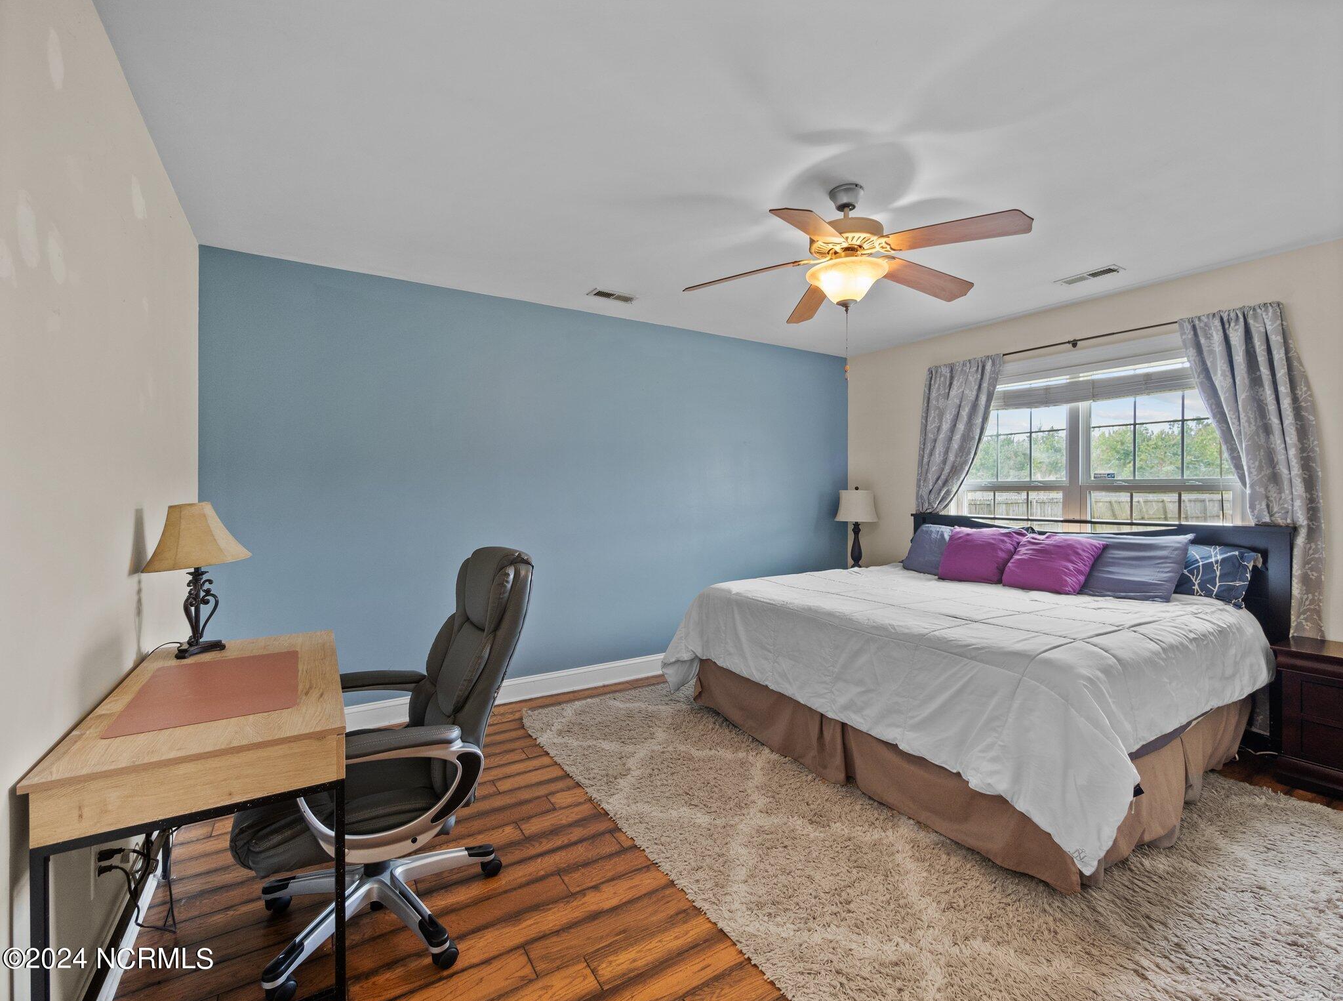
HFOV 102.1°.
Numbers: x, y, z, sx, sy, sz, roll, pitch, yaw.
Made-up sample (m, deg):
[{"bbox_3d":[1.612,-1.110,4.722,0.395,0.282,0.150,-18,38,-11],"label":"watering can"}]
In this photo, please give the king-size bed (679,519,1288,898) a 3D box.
[{"bbox_3d":[1.531,0.686,3.051,2.061,1.123,2.165,0,1,-33],"label":"king-size bed"}]

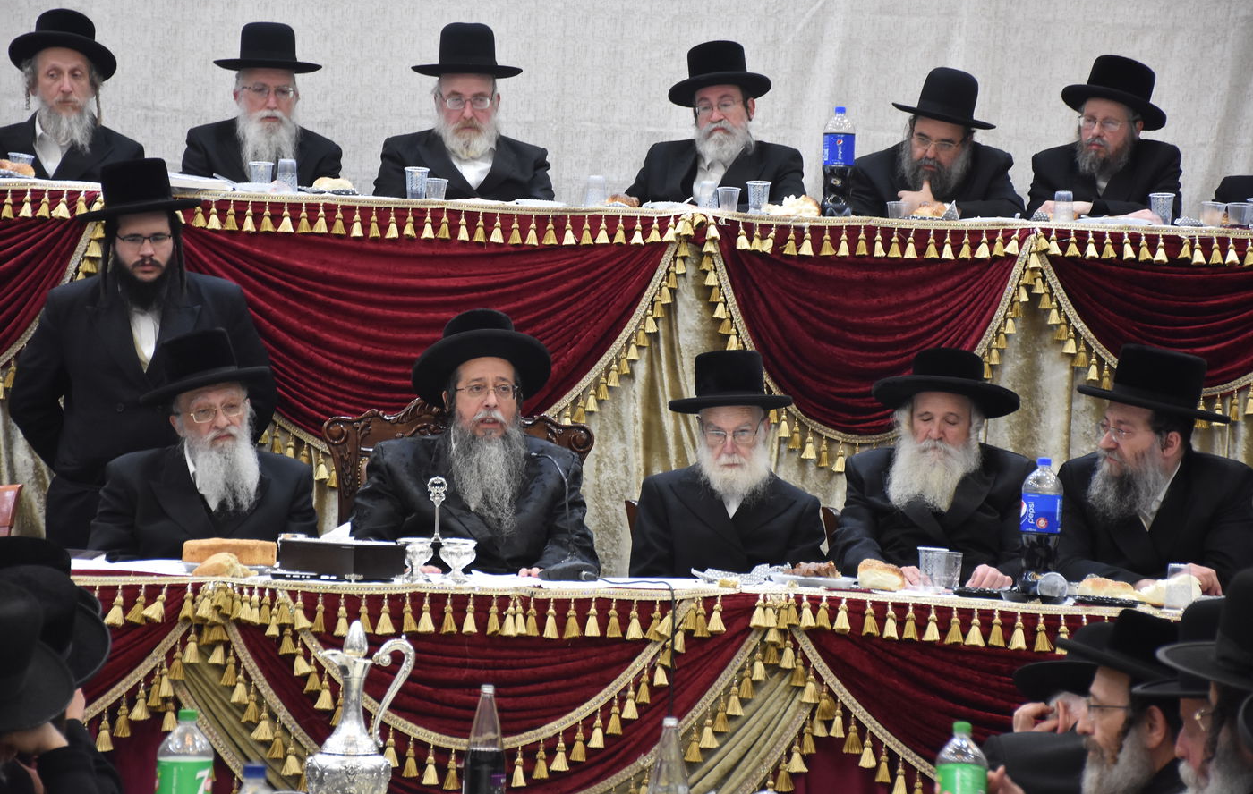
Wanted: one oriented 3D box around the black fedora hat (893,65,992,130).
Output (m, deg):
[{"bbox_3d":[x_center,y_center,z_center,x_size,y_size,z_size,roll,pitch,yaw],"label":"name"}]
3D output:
[{"bbox_3d":[0.930,-0.878,11.450,0.315,0.155,0.350,14,5,12],"label":"black fedora hat"}]

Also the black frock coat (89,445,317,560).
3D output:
[{"bbox_3d":[-1.027,0.456,9.350,0.540,0.680,0.480,2,0,-9],"label":"black frock coat"}]

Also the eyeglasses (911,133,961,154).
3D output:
[{"bbox_3d":[0.909,-0.740,11.400,0.142,0.045,0.140,13,6,14],"label":"eyeglasses"}]

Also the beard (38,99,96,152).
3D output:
[{"bbox_3d":[-1.654,-0.803,11.520,0.160,0.155,0.120,2,0,-14],"label":"beard"}]

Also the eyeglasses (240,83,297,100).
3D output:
[{"bbox_3d":[-1.037,-0.884,11.300,0.140,0.044,0.140,2,0,-14],"label":"eyeglasses"}]

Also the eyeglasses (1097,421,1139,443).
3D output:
[{"bbox_3d":[1.227,0.084,9.570,0.135,0.042,0.140,11,1,-37],"label":"eyeglasses"}]

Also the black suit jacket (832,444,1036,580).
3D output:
[{"bbox_3d":[0.719,0.414,9.250,0.520,0.620,0.450,3,0,7],"label":"black suit jacket"}]

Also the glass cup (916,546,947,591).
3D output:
[{"bbox_3d":[0.699,0.392,8.900,0.072,0.098,0.072,3,0,0],"label":"glass cup"}]

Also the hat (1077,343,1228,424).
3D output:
[{"bbox_3d":[1.220,-0.037,8.920,0.360,0.128,0.325,13,0,-25],"label":"hat"}]

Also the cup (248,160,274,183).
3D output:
[{"bbox_3d":[-1.033,-0.624,11.000,0.071,0.092,0.071,2,0,0],"label":"cup"}]

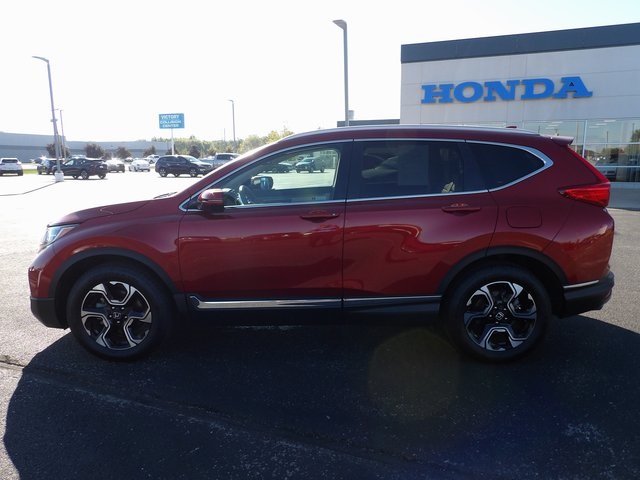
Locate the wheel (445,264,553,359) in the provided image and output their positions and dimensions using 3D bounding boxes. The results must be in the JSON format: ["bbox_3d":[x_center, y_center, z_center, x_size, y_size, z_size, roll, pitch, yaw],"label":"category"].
[{"bbox_3d":[1.244,0.501,3.152,0.735,0.735,0.235,0,10,1],"label":"wheel"}]

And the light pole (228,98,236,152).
[{"bbox_3d":[-10.237,-12.007,51.773,0.800,8.300,0.300,-3,11,-17],"label":"light pole"}]

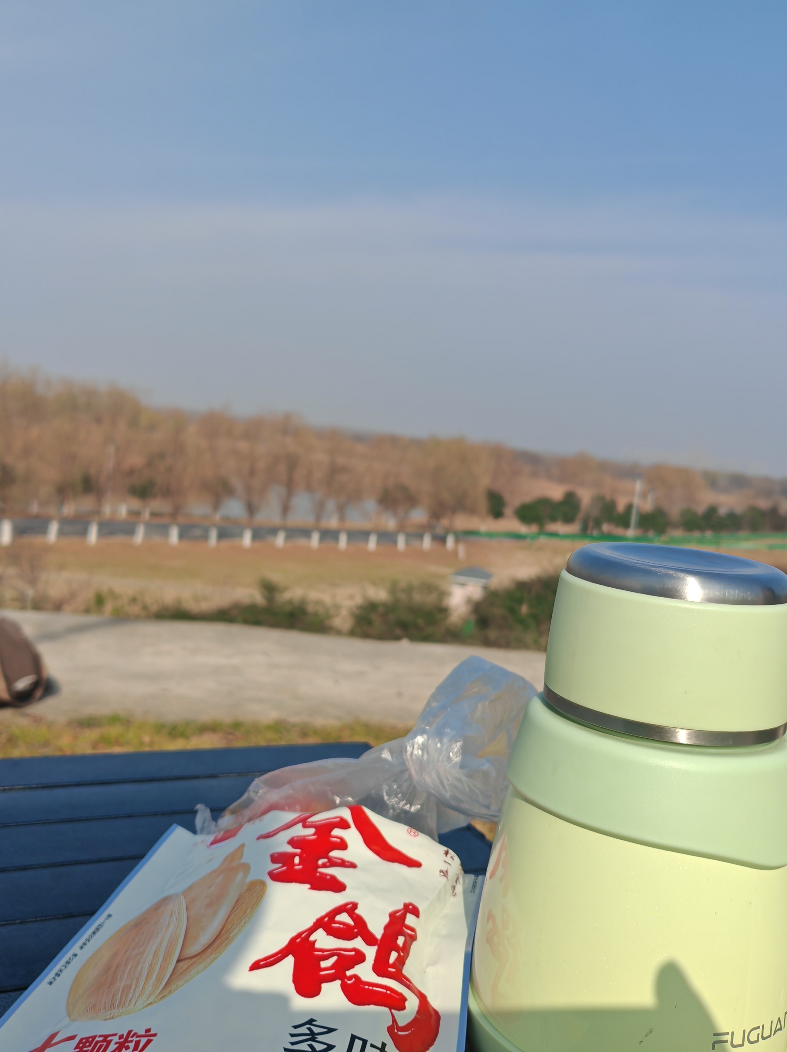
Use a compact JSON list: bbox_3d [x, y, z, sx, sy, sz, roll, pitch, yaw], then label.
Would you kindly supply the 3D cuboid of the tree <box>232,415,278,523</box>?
[{"bbox_3d":[-6.779,-2.760,53.500,2.100,5.000,2.100,6,5,-7],"label":"tree"}]

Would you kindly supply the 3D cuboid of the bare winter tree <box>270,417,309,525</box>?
[{"bbox_3d":[-5.233,-2.865,55.000,1.900,5.200,1.900,6,5,-6],"label":"bare winter tree"}]

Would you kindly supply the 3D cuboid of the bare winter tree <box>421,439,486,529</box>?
[{"bbox_3d":[3.384,-2.453,62.000,3.400,5.000,3.400,7,5,3],"label":"bare winter tree"}]

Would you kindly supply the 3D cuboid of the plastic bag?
[{"bbox_3d":[-0.014,0.132,0.640,0.190,0.110,0.120,7,5,0],"label":"plastic bag"}]

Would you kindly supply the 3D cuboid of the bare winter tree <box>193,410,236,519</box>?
[{"bbox_3d":[-8.490,-2.917,52.000,2.000,4.900,2.000,6,5,-10],"label":"bare winter tree"}]

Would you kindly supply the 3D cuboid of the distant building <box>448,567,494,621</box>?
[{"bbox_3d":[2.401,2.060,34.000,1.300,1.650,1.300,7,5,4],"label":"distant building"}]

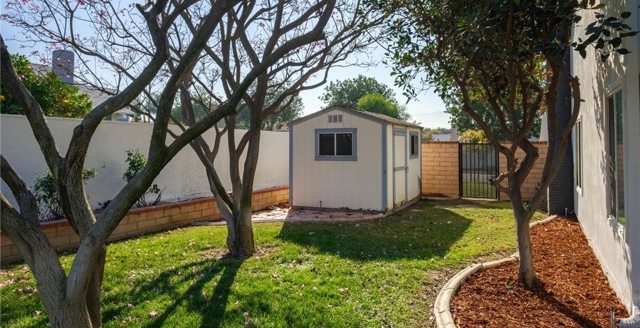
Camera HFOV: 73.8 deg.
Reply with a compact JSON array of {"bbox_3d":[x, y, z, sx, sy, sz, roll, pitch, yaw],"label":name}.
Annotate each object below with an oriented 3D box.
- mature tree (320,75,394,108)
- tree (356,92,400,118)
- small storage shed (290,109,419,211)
[{"bbox_3d":[3.078,-3.667,35.138,6.238,7.692,5.926,0,2,0],"label":"mature tree"},{"bbox_3d":[3.598,-1.958,26.089,2.881,4.928,2.737,0,2,0],"label":"tree"},{"bbox_3d":[1.148,-0.198,11.650,2.600,2.451,3.635,1,2,25],"label":"small storage shed"}]

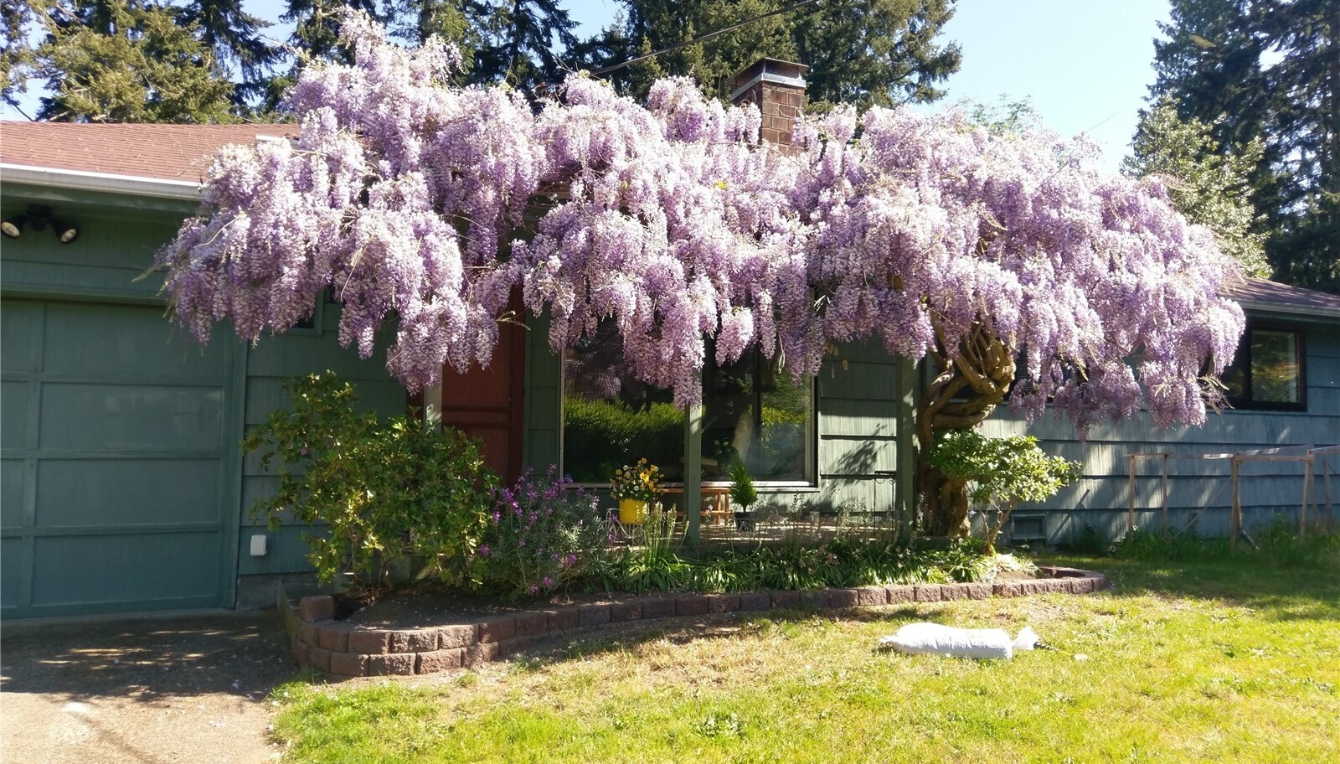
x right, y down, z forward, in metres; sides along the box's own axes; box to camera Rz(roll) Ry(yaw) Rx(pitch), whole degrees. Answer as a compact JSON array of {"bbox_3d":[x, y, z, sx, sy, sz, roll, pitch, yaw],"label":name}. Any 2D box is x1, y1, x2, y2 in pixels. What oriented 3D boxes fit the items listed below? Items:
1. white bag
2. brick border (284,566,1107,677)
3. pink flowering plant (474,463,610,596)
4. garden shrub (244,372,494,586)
[{"bbox_3d":[1.691,1.519,5.900,0.880,0.160,0.420,1,-3,6],"label":"white bag"},{"bbox_3d":[0.642,1.502,6.763,6.000,0.310,1.000,3,-4,-28],"label":"brick border"},{"bbox_3d":[-0.783,0.947,6.300,0.820,0.840,0.750,2,-4,-24],"label":"pink flowering plant"},{"bbox_3d":[-1.891,0.613,6.300,1.520,1.360,1.300,2,-4,-24],"label":"garden shrub"}]

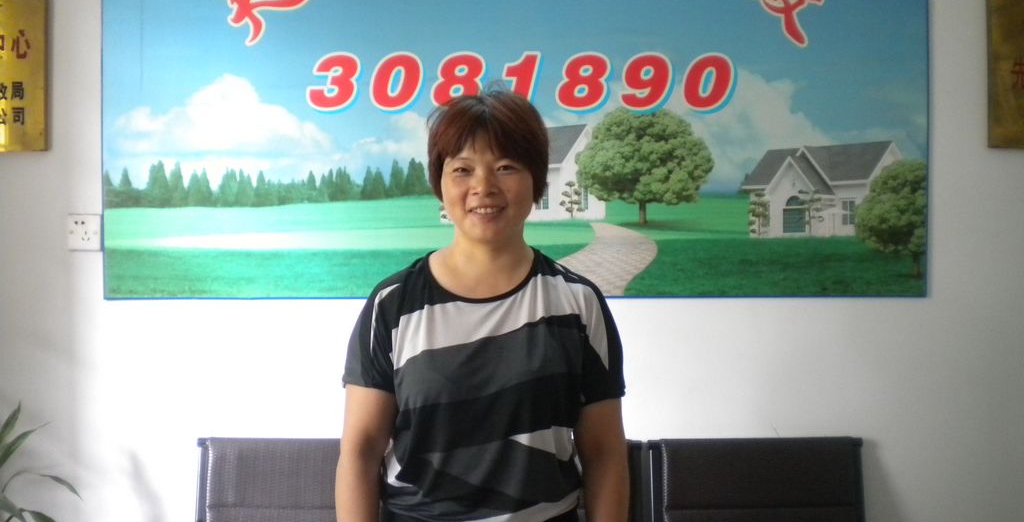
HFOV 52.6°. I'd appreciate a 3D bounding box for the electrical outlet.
[{"bbox_3d":[-1.019,-0.068,2.470,0.086,0.086,0.012,0,-1,0],"label":"electrical outlet"}]

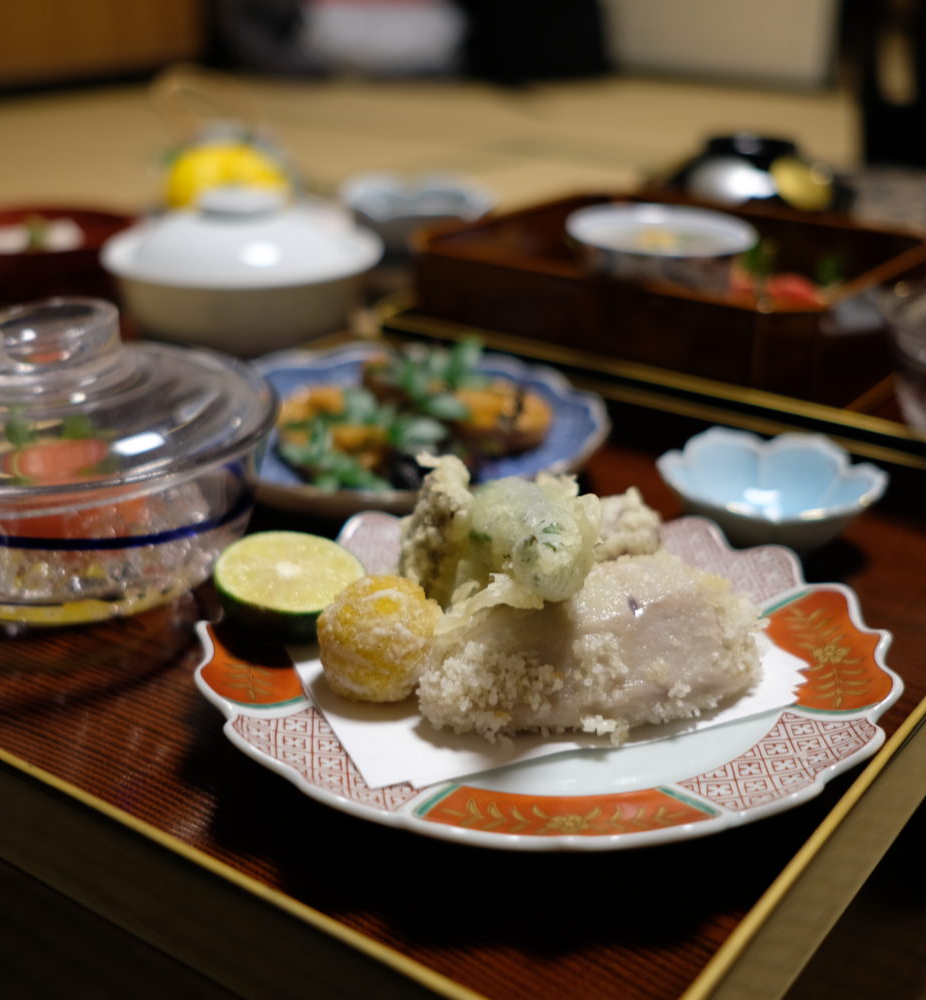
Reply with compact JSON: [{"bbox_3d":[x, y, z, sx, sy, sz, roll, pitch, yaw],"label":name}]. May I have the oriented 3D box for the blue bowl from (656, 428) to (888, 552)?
[{"bbox_3d":[0.119,0.002,0.572,0.091,0.036,0.091,0,24,0],"label":"blue bowl"}]

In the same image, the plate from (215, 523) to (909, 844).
[{"bbox_3d":[0.025,0.056,0.455,0.213,0.030,0.213,0,24,0],"label":"plate"}]

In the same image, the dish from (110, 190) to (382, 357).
[{"bbox_3d":[-0.117,-0.121,0.788,0.149,0.084,0.149,0,24,0],"label":"dish"}]

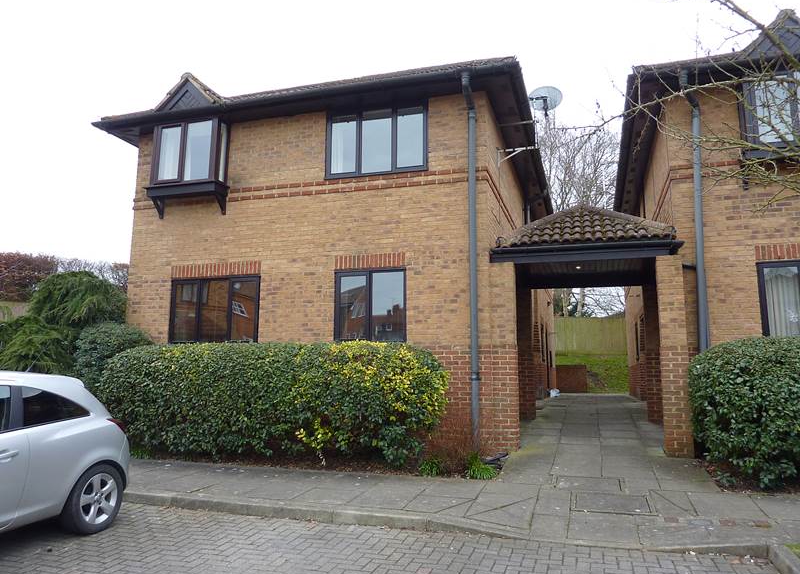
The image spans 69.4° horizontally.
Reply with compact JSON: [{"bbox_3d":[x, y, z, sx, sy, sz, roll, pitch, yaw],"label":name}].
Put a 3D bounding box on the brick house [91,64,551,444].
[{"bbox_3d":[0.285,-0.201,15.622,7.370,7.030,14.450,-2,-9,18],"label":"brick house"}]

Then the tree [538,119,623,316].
[{"bbox_3d":[10.462,-2.888,33.129,7.000,13.800,7.000,-2,-9,18],"label":"tree"}]

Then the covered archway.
[{"bbox_3d":[2.863,0.559,8.915,2.600,3.660,3.100,-2,-9,18],"label":"covered archway"}]

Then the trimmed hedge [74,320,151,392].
[{"bbox_3d":[-4.486,1.469,8.987,1.700,1.870,1.500,-2,-9,18],"label":"trimmed hedge"}]

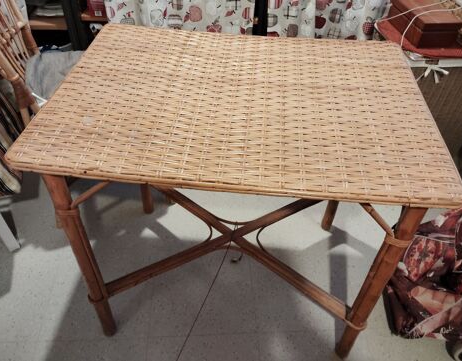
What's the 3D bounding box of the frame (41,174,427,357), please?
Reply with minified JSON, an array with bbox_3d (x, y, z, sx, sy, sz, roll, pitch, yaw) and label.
[{"bbox_3d":[0.014,0.076,1.070,0.728,0.713,0.514,5,46,2],"label":"frame"}]

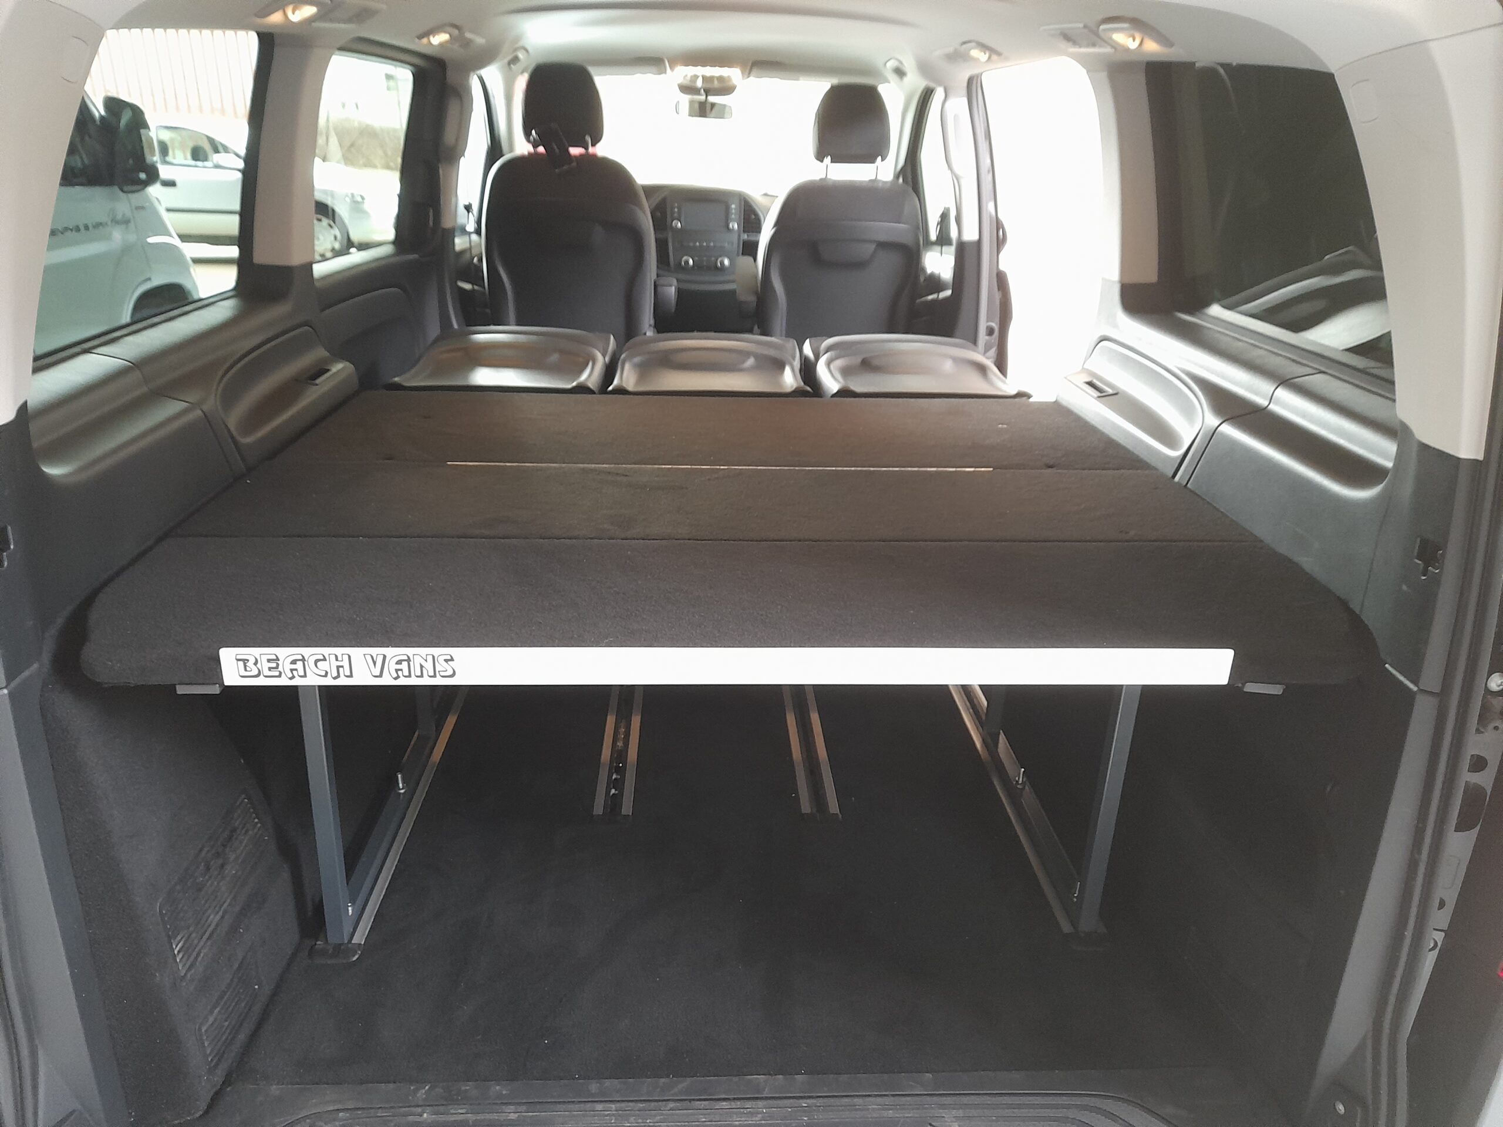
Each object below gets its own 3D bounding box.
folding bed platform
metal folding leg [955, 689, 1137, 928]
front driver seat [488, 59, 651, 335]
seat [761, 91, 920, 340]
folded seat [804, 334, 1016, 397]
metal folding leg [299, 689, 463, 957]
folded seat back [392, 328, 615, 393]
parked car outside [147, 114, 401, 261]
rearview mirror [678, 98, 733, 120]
[{"bbox_3d":[-0.051,0.067,1.971,1.600,0.460,1.340,0,21,-3],"label":"folding bed platform"},{"bbox_3d":[0.449,0.215,1.675,0.055,0.420,0.560,0,21,-3],"label":"metal folding leg"},{"bbox_3d":[-0.599,-1.077,3.719,0.540,1.150,0.700,0,21,-3],"label":"front driver seat"},{"bbox_3d":[0.291,-1.119,3.944,0.540,1.120,0.700,0,21,-3],"label":"seat"},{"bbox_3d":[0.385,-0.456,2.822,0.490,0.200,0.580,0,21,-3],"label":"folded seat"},{"bbox_3d":[-0.550,0.210,1.619,0.055,0.420,0.560,0,21,-3],"label":"metal folding leg"},{"bbox_3d":[-0.598,-0.462,2.767,0.490,0.200,0.580,0,21,-3],"label":"folded seat back"},{"bbox_3d":[-5.408,-3.792,11.074,3.900,1.430,1.670,0,21,-3],"label":"parked car outside"},{"bbox_3d":[-0.177,-1.737,4.149,0.215,0.075,0.050,4,22,7],"label":"rearview mirror"}]

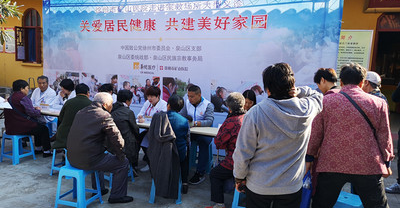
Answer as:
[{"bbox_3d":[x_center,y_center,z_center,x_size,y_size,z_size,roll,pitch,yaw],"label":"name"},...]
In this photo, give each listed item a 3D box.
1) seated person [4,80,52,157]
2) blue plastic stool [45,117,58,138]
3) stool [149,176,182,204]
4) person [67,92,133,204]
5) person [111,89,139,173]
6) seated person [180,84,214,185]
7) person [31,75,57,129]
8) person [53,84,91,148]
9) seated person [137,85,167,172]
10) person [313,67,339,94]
[{"bbox_3d":[-2.716,0.258,4.950,0.470,1.250,0.750,6,7,30],"label":"seated person"},{"bbox_3d":[-3.018,0.509,6.185,0.360,0.460,0.360,6,7,25],"label":"blue plastic stool"},{"bbox_3d":[-0.394,0.898,3.731,0.360,0.460,0.360,2,6,-4],"label":"stool"},{"bbox_3d":[-1.130,0.480,3.468,0.670,1.221,0.532,-2,7,-37],"label":"person"},{"bbox_3d":[-1.031,0.417,4.274,0.470,1.240,0.720,6,7,28],"label":"person"},{"bbox_3d":[-0.053,0.383,4.544,0.542,1.271,0.739,4,6,19],"label":"seated person"},{"bbox_3d":[-2.880,0.137,5.822,0.530,1.290,0.720,2,6,-6],"label":"person"},{"bbox_3d":[-1.748,0.341,4.471,0.530,1.280,0.750,6,7,25],"label":"person"},{"bbox_3d":[-0.761,0.340,4.829,0.512,1.251,0.739,5,6,25],"label":"seated person"},{"bbox_3d":[1.138,0.437,2.961,0.394,1.566,0.473,5,7,28],"label":"person"}]

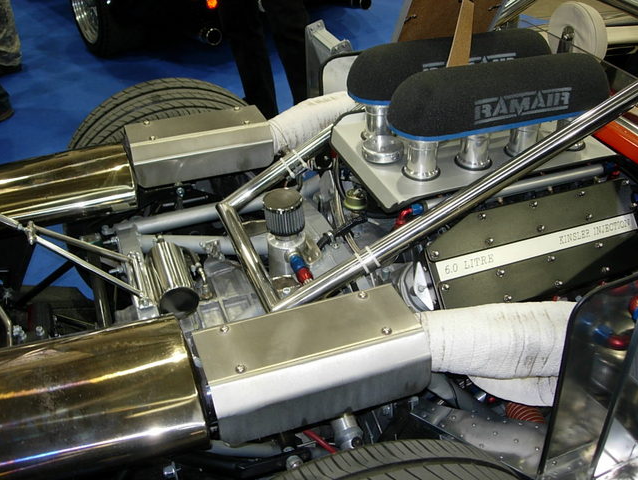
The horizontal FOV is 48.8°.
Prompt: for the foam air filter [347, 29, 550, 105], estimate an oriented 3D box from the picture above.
[{"bbox_3d":[0.278,-0.370,1.450,0.450,0.088,0.158,-12,35,-16],"label":"foam air filter"}]

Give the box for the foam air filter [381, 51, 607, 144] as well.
[{"bbox_3d":[0.344,-0.285,1.319,0.450,0.088,0.158,-12,35,-16],"label":"foam air filter"}]

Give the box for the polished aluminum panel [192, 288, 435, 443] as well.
[{"bbox_3d":[-0.016,0.176,1.060,0.319,0.104,0.174,-12,35,-16],"label":"polished aluminum panel"}]

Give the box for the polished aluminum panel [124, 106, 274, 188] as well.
[{"bbox_3d":[-0.286,-0.231,1.685,0.319,0.104,0.174,-12,35,-16],"label":"polished aluminum panel"}]

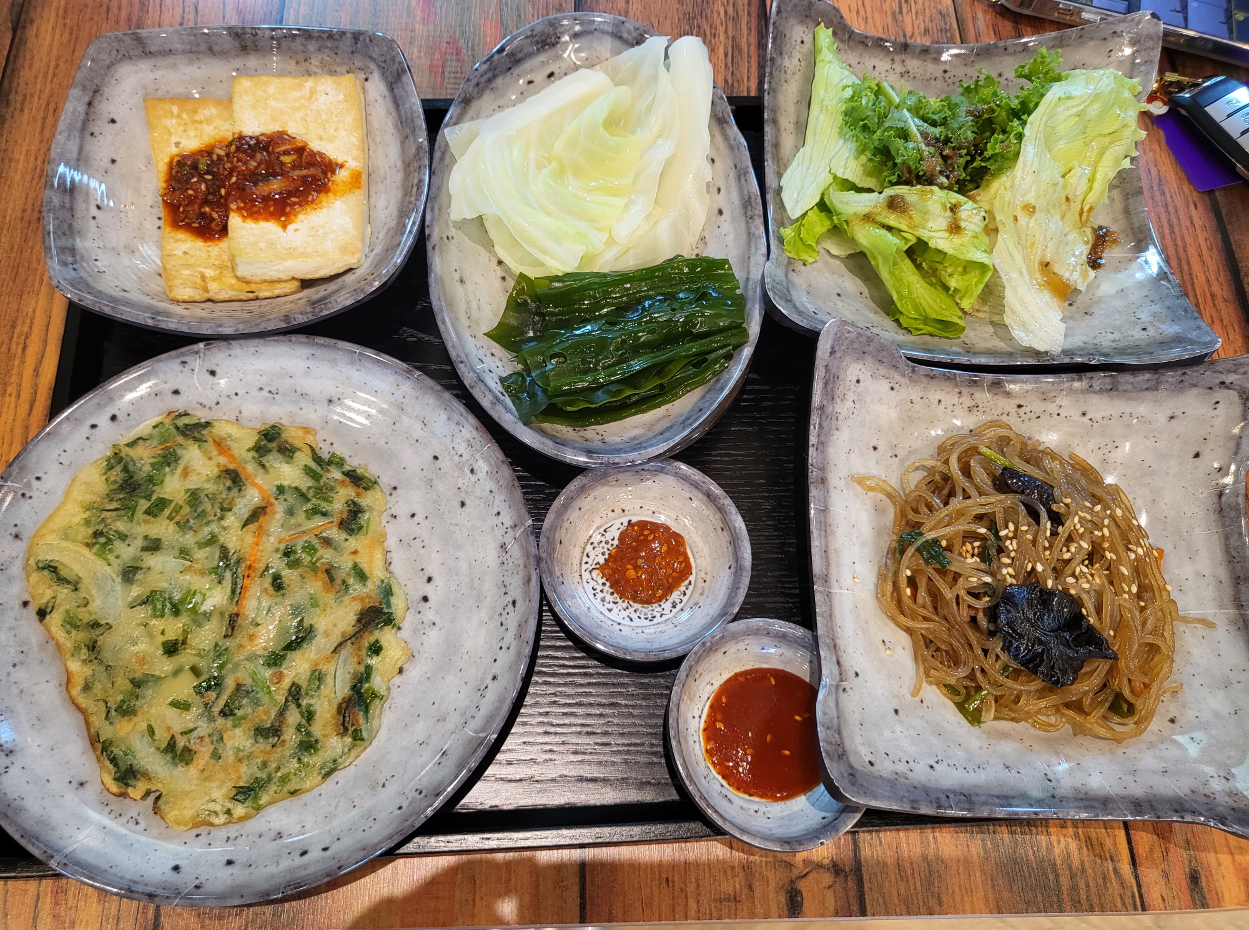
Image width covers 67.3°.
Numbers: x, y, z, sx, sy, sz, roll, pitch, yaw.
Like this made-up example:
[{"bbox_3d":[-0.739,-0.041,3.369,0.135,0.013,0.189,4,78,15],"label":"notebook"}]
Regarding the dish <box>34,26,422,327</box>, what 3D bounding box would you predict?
[{"bbox_3d":[-0.177,-0.130,0.446,0.171,0.045,0.173,0,69,-3],"label":"dish"}]

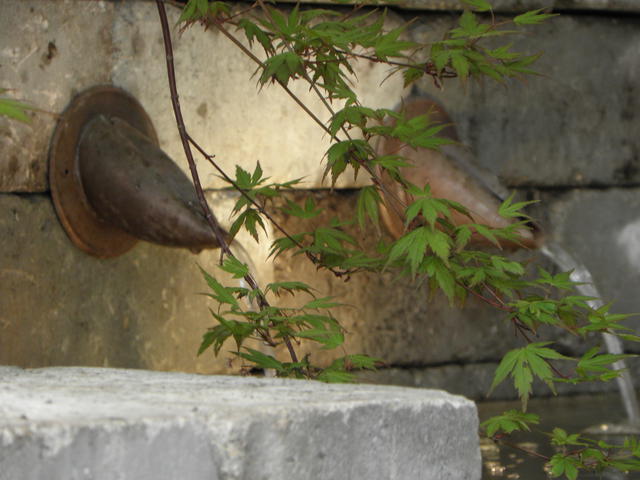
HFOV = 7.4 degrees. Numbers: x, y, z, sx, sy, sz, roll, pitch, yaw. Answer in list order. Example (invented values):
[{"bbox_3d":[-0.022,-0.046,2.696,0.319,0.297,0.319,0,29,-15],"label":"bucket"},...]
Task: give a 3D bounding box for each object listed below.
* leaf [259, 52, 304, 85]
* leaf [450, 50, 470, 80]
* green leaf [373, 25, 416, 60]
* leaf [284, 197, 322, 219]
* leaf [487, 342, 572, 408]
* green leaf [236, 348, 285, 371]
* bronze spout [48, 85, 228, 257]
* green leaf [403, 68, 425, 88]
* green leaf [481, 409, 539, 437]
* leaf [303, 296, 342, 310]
[{"bbox_3d":[-0.035,-0.157,4.550,0.042,0.031,0.033,0,1,0],"label":"leaf"},{"bbox_3d":[0.130,-0.162,4.600,0.019,0.028,0.018,0,1,0],"label":"leaf"},{"bbox_3d":[0.070,-0.183,4.600,0.039,0.033,0.028,0,1,0],"label":"green leaf"},{"bbox_3d":[-0.016,-0.031,4.750,0.036,0.021,0.028,0,1,0],"label":"leaf"},{"bbox_3d":[0.192,0.124,4.550,0.075,0.061,0.030,0,1,0],"label":"leaf"},{"bbox_3d":[-0.055,0.111,4.600,0.045,0.020,0.032,0,1,0],"label":"green leaf"},{"bbox_3d":[-0.163,-0.068,5.054,0.148,0.177,0.177,1,2,38],"label":"bronze spout"},{"bbox_3d":[0.087,-0.151,4.600,0.020,0.020,0.020,0,1,0],"label":"green leaf"},{"bbox_3d":[0.172,0.166,4.500,0.053,0.025,0.040,0,1,0],"label":"green leaf"},{"bbox_3d":[0.002,0.059,4.600,0.037,0.013,0.032,0,1,0],"label":"leaf"}]

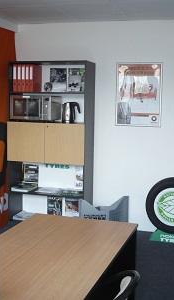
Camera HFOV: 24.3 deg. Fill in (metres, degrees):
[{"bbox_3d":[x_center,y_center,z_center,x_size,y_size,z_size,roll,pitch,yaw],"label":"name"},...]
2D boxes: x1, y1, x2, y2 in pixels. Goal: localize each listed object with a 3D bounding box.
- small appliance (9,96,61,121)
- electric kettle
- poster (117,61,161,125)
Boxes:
[{"bbox_3d":[-0.598,-0.489,4.766,0.513,0.295,0.360,3,8,16],"label":"small appliance"},{"bbox_3d":[-0.193,-0.427,4.644,0.215,0.240,0.160,3,8,16],"label":"electric kettle"},{"bbox_3d":[0.596,-0.629,4.653,0.526,0.728,0.024,3,8,16],"label":"poster"}]

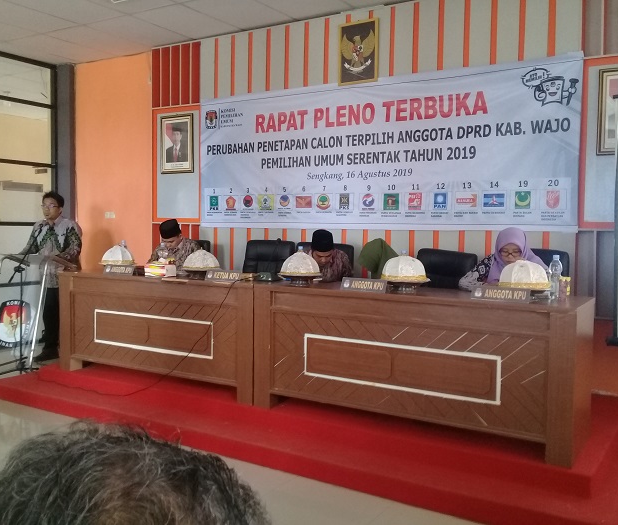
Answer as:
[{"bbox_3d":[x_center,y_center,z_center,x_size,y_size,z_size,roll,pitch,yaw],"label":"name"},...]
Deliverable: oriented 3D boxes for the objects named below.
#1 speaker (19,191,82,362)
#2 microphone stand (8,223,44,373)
[{"bbox_3d":[-2.580,0.123,6.242,0.560,1.688,0.420,1,3,9],"label":"speaker"},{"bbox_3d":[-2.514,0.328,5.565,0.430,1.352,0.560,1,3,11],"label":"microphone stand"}]

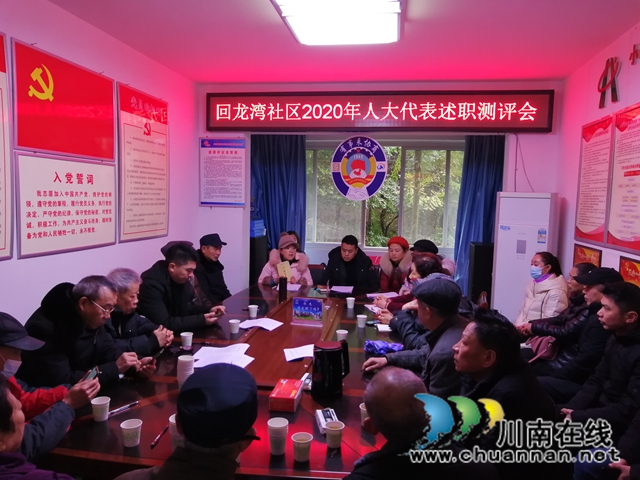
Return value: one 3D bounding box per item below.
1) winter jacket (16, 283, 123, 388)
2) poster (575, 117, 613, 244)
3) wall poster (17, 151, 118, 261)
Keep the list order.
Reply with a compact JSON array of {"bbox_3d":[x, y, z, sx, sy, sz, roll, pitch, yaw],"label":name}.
[{"bbox_3d":[-1.193,0.601,2.539,0.610,0.720,0.570,2,5,14],"label":"winter jacket"},{"bbox_3d":[2.018,-0.425,3.709,0.020,0.908,0.604,2,5,9],"label":"poster"},{"bbox_3d":[-1.590,-0.224,3.251,0.025,0.595,0.988,2,5,9],"label":"wall poster"}]

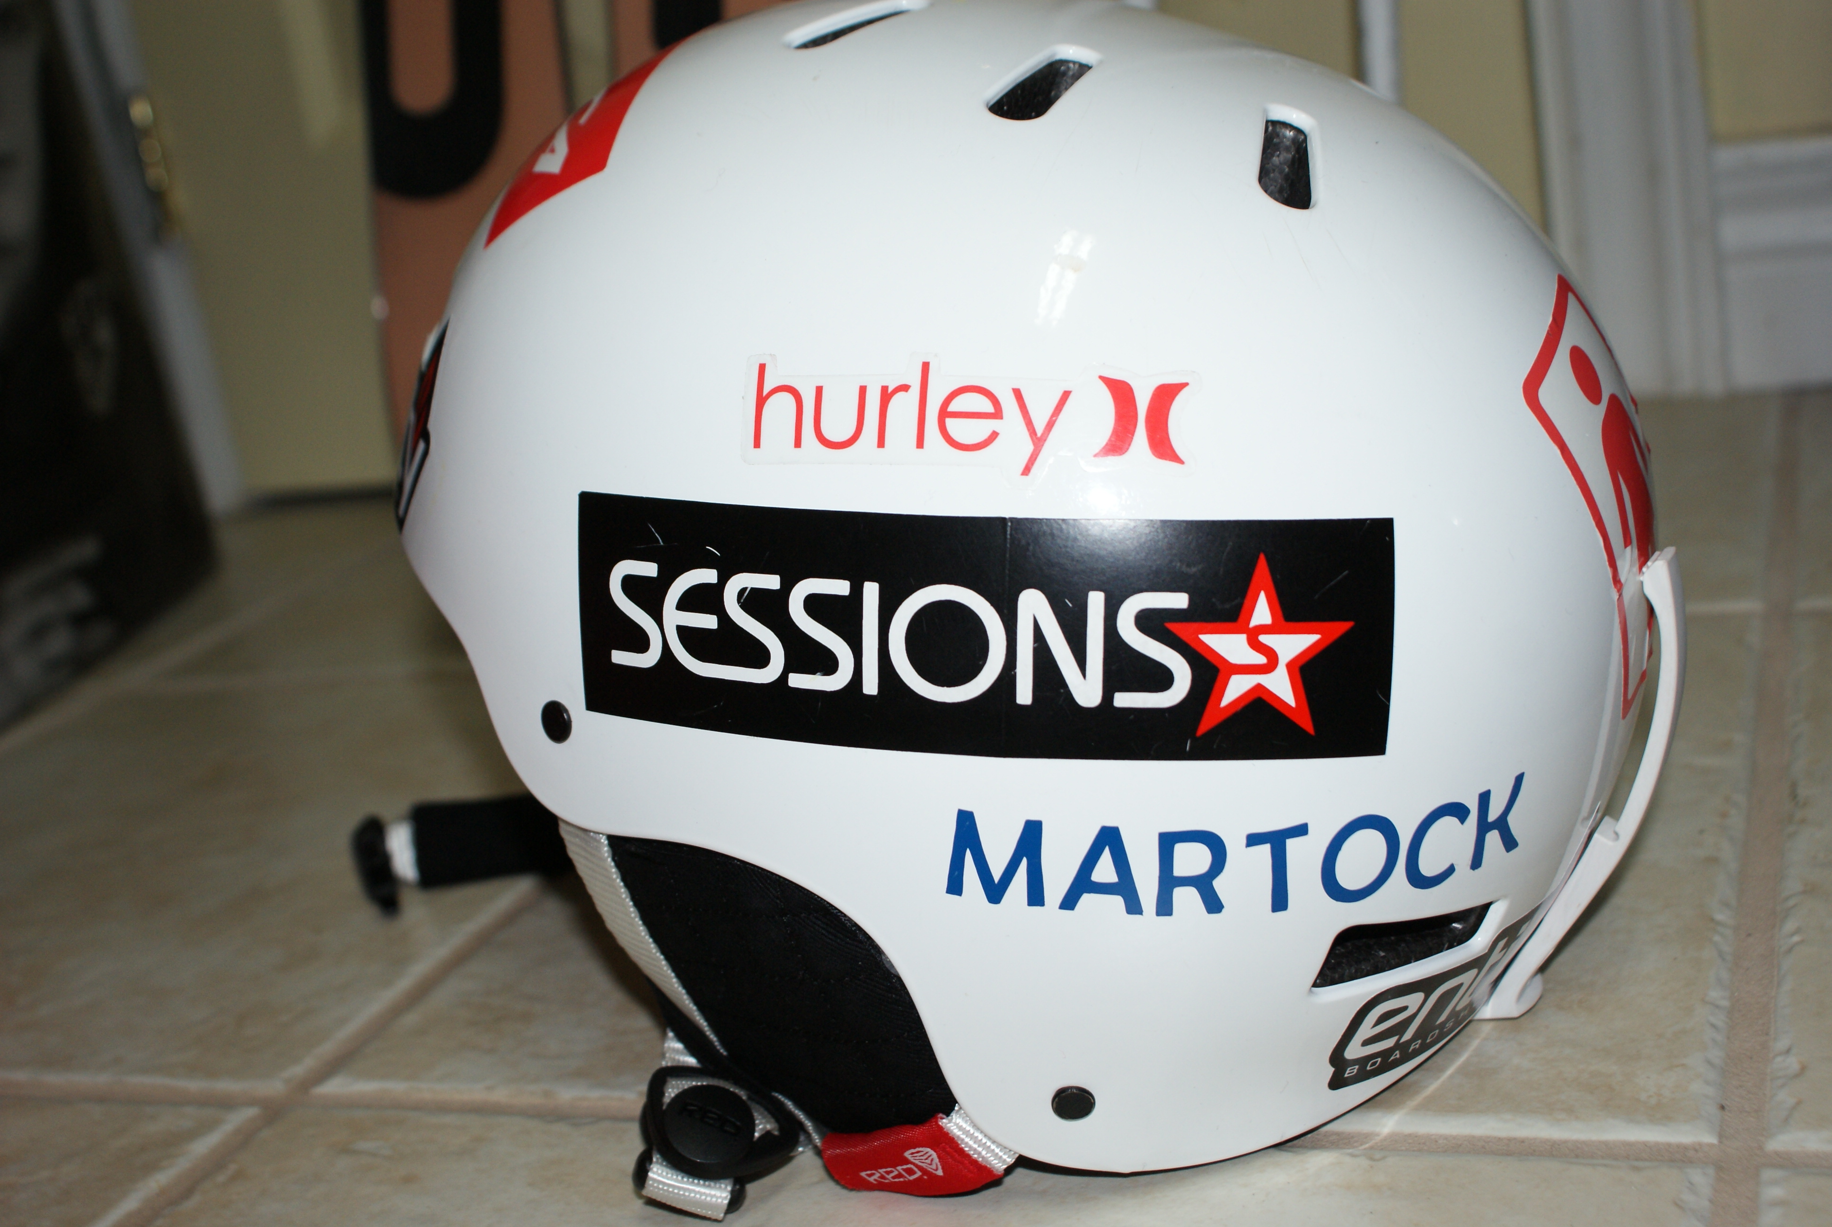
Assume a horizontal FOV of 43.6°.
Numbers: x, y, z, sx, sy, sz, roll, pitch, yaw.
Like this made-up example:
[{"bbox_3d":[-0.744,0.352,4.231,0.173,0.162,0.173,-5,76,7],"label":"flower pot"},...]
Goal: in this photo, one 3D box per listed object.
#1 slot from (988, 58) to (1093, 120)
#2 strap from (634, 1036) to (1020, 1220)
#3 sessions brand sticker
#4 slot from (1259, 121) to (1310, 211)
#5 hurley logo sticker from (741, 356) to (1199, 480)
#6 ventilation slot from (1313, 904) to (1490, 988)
[{"bbox_3d":[0.025,-0.096,0.434,0.011,0.011,0.025,31,58,25],"label":"slot"},{"bbox_3d":[-0.018,0.099,0.447,0.070,0.035,0.030,-3,17,23],"label":"strap"},{"bbox_3d":[0.009,0.003,0.418,0.154,0.047,0.021,4,13,11],"label":"sessions brand sticker"},{"bbox_3d":[0.068,-0.082,0.430,0.011,0.011,0.025,16,52,-8],"label":"slot"},{"bbox_3d":[0.008,-0.035,0.408,0.085,0.021,0.007,4,-7,12],"label":"hurley logo sticker"},{"bbox_3d":[0.091,0.062,0.445,0.040,0.015,0.013,-8,28,-23],"label":"ventilation slot"}]

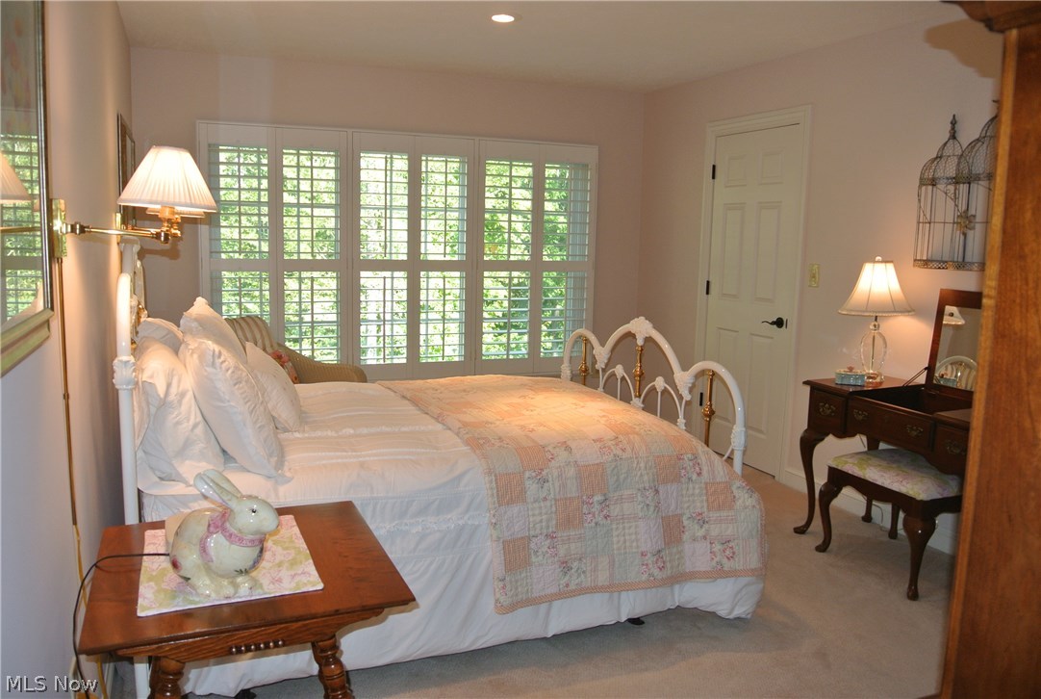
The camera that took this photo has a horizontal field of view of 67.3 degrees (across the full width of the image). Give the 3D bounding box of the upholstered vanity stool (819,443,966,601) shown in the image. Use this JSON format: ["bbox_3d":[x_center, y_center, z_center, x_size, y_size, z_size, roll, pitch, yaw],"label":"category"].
[{"bbox_3d":[1.671,0.708,3.377,0.500,0.480,0.550,-3,10,-23],"label":"upholstered vanity stool"}]

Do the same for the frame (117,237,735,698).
[{"bbox_3d":[-0.413,0.236,3.284,2.220,1.360,1.580,-3,10,-23],"label":"frame"}]

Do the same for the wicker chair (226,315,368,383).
[{"bbox_3d":[-1.314,0.296,4.361,0.780,0.880,0.740,3,9,14],"label":"wicker chair"}]

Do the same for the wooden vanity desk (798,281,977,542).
[{"bbox_3d":[1.754,0.365,3.247,0.550,1.200,1.070,-3,10,-23],"label":"wooden vanity desk"}]

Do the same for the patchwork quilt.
[{"bbox_3d":[0.072,0.473,3.484,1.130,0.570,1.720,-3,10,-23],"label":"patchwork quilt"}]

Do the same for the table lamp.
[{"bbox_3d":[1.615,-0.131,3.531,0.340,0.575,0.340,-3,10,-23],"label":"table lamp"}]

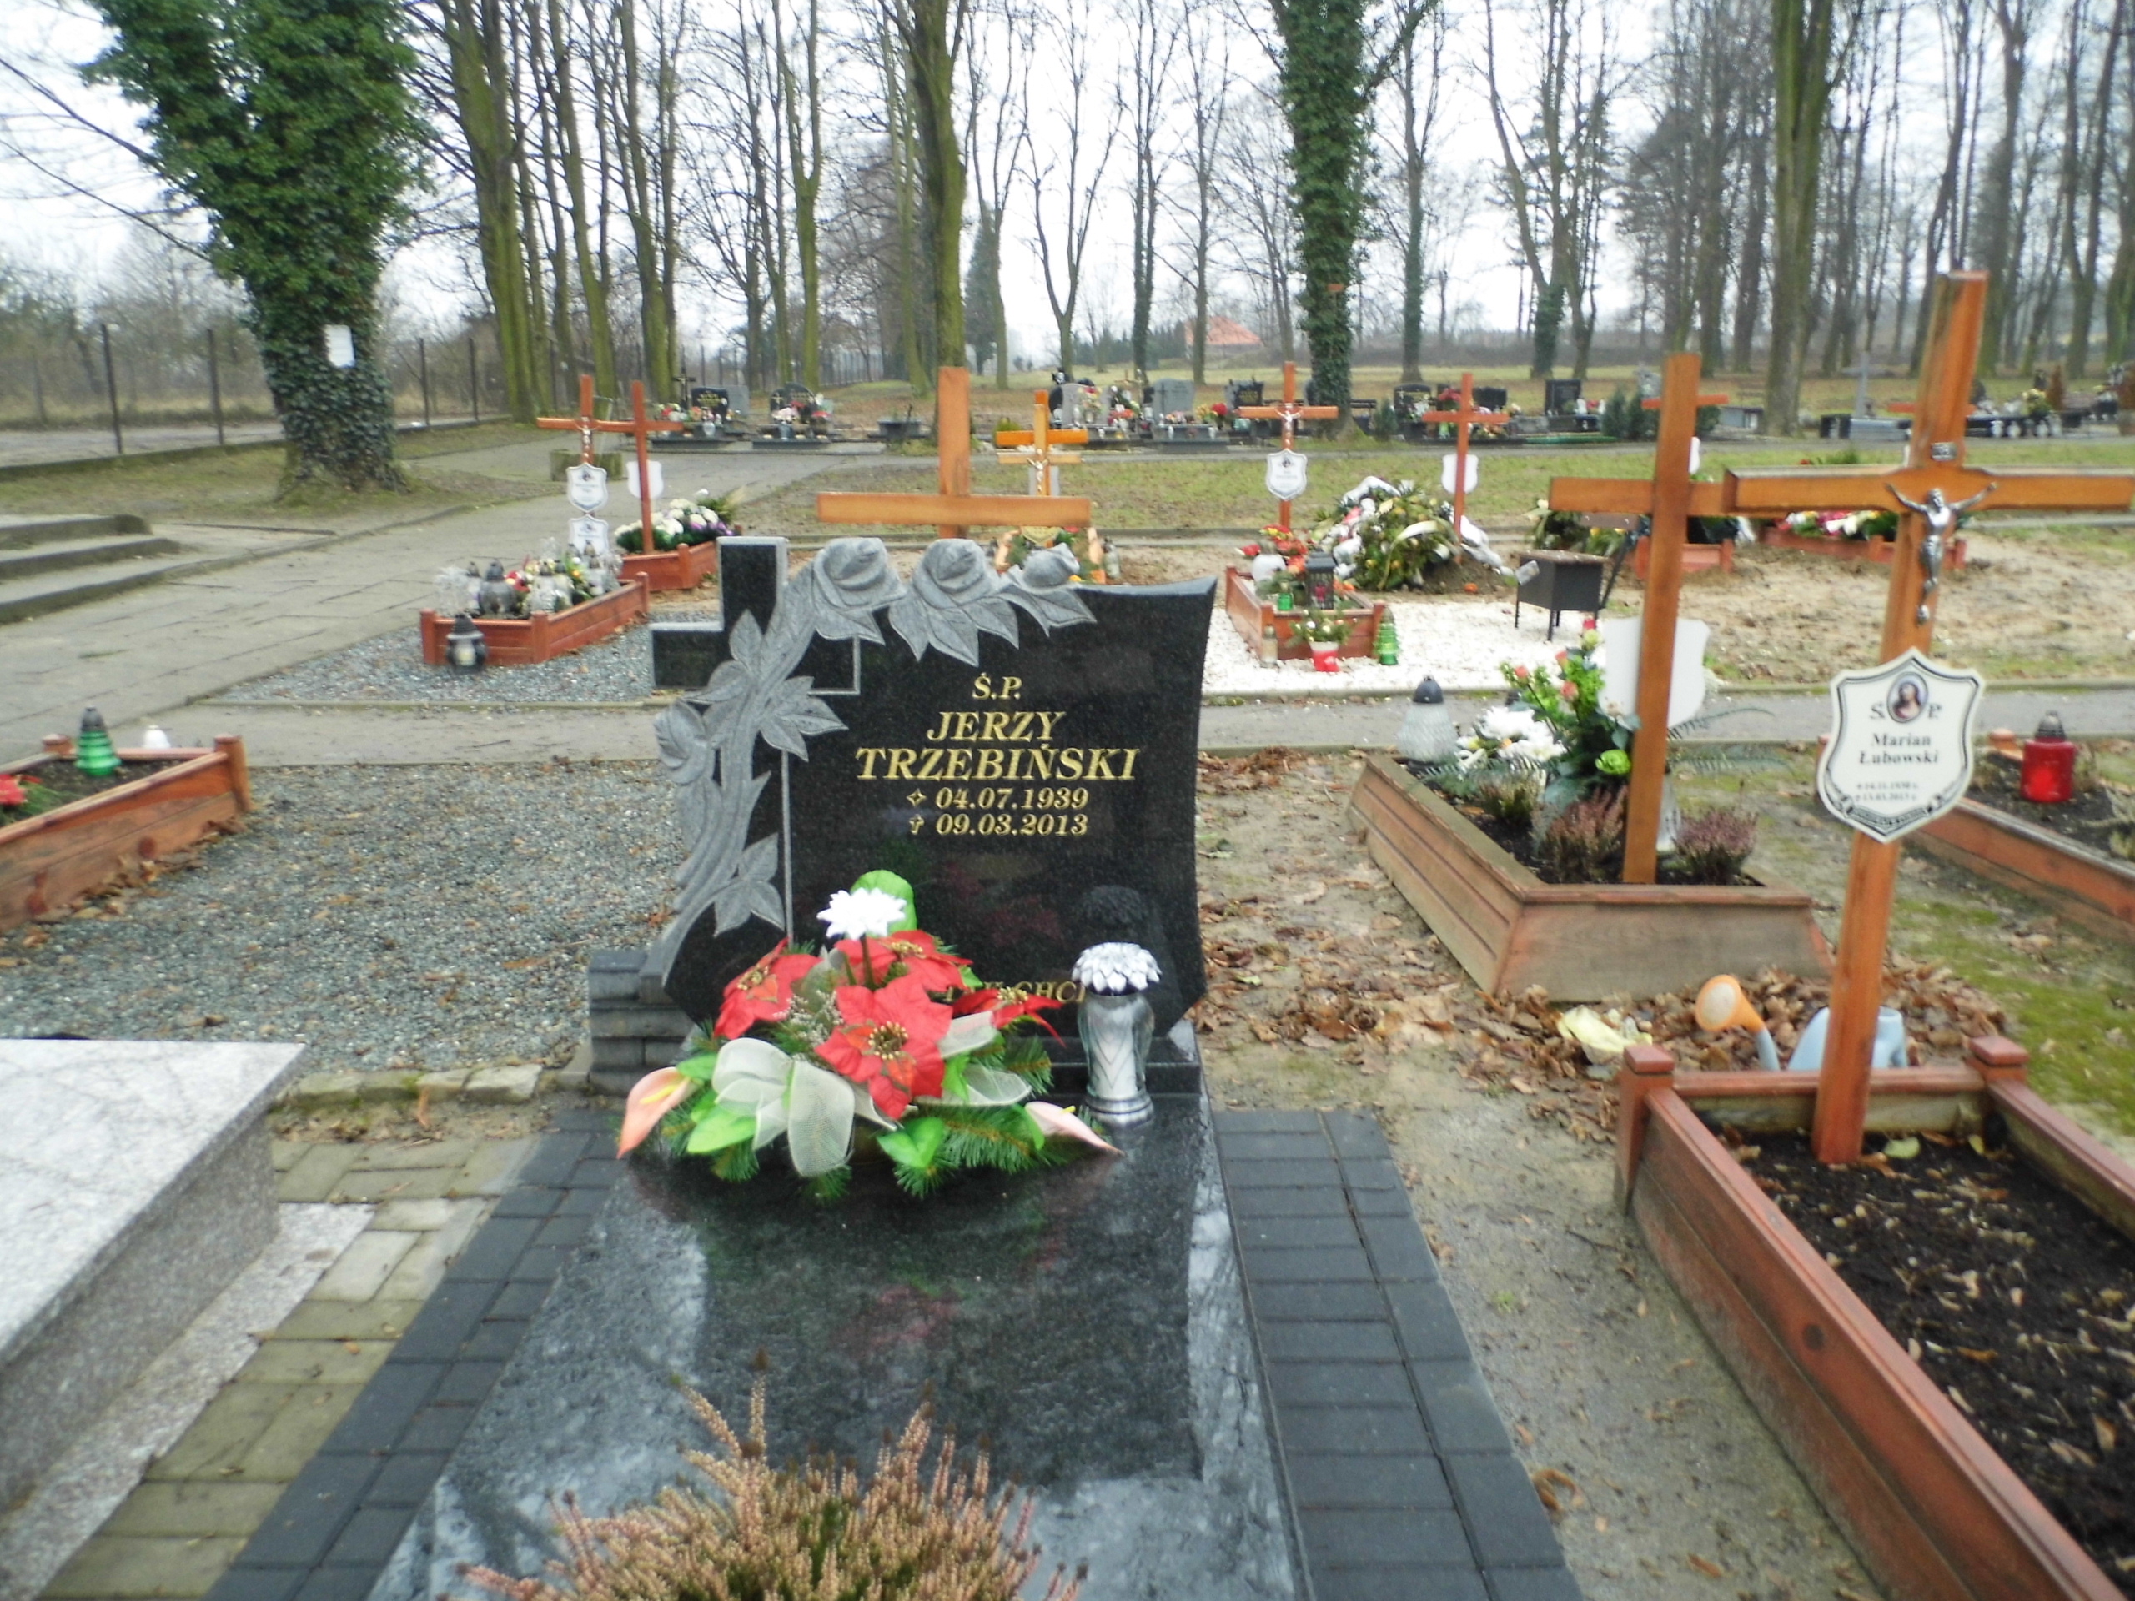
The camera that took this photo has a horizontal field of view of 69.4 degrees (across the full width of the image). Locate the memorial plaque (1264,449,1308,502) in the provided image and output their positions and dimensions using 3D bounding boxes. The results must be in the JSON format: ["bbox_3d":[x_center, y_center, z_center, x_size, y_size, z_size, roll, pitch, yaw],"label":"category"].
[{"bbox_3d":[1.308,-1.946,9.197,0.255,0.300,0.025,0,14,0],"label":"memorial plaque"}]

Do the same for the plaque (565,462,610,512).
[{"bbox_3d":[-2.830,-1.851,9.100,0.245,0.295,0.020,-1,14,1],"label":"plaque"}]

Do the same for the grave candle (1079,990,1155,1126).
[{"bbox_3d":[0.083,0.431,2.595,0.118,0.224,0.118,-1,14,1],"label":"grave candle"}]

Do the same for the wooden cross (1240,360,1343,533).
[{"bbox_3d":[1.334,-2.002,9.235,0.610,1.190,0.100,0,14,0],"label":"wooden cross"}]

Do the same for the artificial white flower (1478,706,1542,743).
[{"bbox_3d":[1.358,-0.241,4.729,0.175,0.114,0.150,0,14,0],"label":"artificial white flower"}]

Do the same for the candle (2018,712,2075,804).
[{"bbox_3d":[2.862,-0.129,4.500,0.135,0.262,0.135,-1,14,1],"label":"candle"}]

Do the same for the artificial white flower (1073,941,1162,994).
[{"bbox_3d":[0.083,0.279,2.608,0.140,0.065,0.140,0,14,0],"label":"artificial white flower"}]

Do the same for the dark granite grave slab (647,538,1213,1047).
[{"bbox_3d":[-0.237,-0.006,2.734,0.950,0.908,0.110,0,12,0],"label":"dark granite grave slab"}]

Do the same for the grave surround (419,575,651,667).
[{"bbox_3d":[-2.933,-1.027,8.647,0.660,0.280,1.650,0,14,4],"label":"grave surround"}]

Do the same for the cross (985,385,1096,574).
[{"bbox_3d":[-0.160,-2.102,10.200,0.610,1.250,0.090,-1,14,1],"label":"cross"}]

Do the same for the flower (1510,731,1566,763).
[{"bbox_3d":[1.327,-0.151,4.350,0.145,0.085,0.130,-1,14,1],"label":"flower"}]

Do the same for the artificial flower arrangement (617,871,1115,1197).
[{"bbox_3d":[-0.314,0.356,2.492,0.755,0.420,0.400,-1,14,1],"label":"artificial flower arrangement"}]

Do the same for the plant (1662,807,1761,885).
[{"bbox_3d":[1.647,0.103,3.938,0.220,0.180,0.200,0,14,0],"label":"plant"}]

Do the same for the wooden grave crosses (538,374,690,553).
[{"bbox_3d":[-2.850,-2.070,9.800,0.620,1.220,1.200,0,15,0],"label":"wooden grave crosses"}]

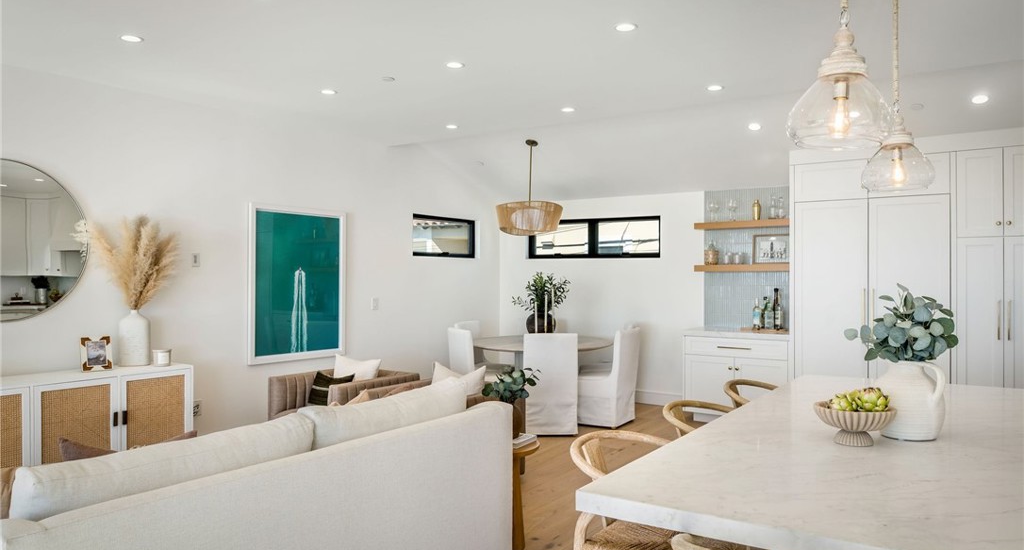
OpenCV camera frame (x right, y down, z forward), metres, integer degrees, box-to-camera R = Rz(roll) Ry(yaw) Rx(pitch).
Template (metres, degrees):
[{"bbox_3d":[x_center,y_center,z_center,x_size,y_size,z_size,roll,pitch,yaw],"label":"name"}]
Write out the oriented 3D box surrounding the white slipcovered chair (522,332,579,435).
[{"bbox_3d":[0.337,1.006,6.454,0.495,0.950,0.610,0,-1,-2],"label":"white slipcovered chair"}]

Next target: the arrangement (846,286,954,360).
[{"bbox_3d":[1.287,0.157,2.260,0.325,0.265,0.310,0,0,34],"label":"arrangement"}]

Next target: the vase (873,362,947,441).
[{"bbox_3d":[1.323,0.411,2.253,0.205,0.250,0.225,1,-1,-30],"label":"vase"}]

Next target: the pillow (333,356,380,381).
[{"bbox_3d":[-1.294,0.859,5.561,0.520,0.450,0.160,0,-18,34],"label":"pillow"}]

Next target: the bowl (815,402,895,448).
[{"bbox_3d":[1.093,0.476,2.177,0.236,0.115,0.236,0,0,34],"label":"bowl"}]

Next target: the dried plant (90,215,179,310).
[{"bbox_3d":[-2.693,-0.082,4.868,0.440,0.680,0.590,0,-1,34],"label":"dried plant"}]

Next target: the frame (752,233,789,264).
[{"bbox_3d":[2.695,-0.262,7.025,0.405,0.305,0.030,0,-8,34],"label":"frame"}]

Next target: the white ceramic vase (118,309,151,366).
[{"bbox_3d":[-2.747,0.454,4.969,0.195,0.405,0.195,0,-1,34],"label":"white ceramic vase"}]

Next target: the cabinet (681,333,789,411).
[{"bbox_3d":[2.373,1.053,7.011,1.030,0.910,0.660,0,-1,34],"label":"cabinet"}]

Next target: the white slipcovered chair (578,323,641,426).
[{"bbox_3d":[0.937,1.022,7.028,0.620,0.960,0.500,0,-1,34],"label":"white slipcovered chair"}]

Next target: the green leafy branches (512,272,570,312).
[{"bbox_3d":[0.308,0.178,7.380,0.560,0.420,0.620,0,-1,34],"label":"green leafy branches"}]

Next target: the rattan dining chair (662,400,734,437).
[{"bbox_3d":[0.805,0.992,2.647,0.520,0.900,0.550,0,-1,34],"label":"rattan dining chair"}]

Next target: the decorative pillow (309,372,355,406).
[{"bbox_3d":[-1.392,0.887,5.270,0.425,0.295,0.125,0,-25,34],"label":"decorative pillow"}]

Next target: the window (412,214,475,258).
[{"bbox_3d":[-0.824,-0.455,8.280,0.100,0.500,1.240,0,-1,34],"label":"window"}]

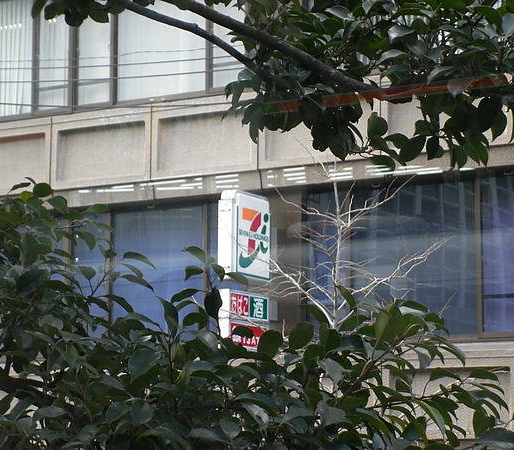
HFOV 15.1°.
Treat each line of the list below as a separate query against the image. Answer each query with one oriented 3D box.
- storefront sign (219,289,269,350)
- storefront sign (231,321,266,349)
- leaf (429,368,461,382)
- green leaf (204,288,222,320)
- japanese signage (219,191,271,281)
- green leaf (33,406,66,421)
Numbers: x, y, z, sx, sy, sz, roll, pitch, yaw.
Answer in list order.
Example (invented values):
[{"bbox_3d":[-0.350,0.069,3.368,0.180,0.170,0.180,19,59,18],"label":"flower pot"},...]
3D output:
[{"bbox_3d":[-0.159,1.261,25.349,0.190,0.760,0.860,-5,-9,36],"label":"storefront sign"},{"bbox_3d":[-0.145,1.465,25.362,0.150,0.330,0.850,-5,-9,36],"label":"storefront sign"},{"bbox_3d":[0.583,0.465,6.000,0.099,0.043,0.045,0,-8,0],"label":"leaf"},{"bbox_3d":[-0.138,0.246,6.000,0.056,0.099,0.035,0,-8,0],"label":"green leaf"},{"bbox_3d":[-0.159,0.170,25.315,0.250,1.120,0.790,-5,-9,36],"label":"japanese signage"},{"bbox_3d":[-0.641,0.583,6.000,0.099,0.043,0.050,0,-8,0],"label":"green leaf"}]

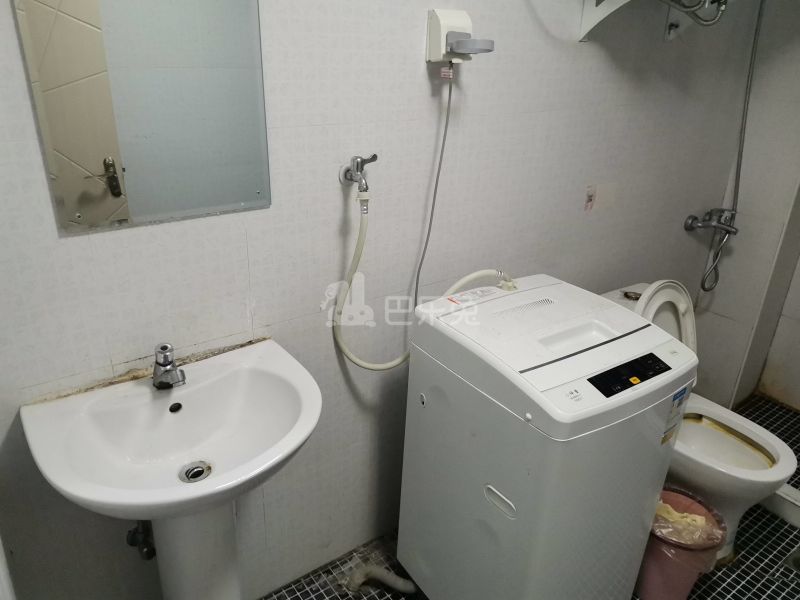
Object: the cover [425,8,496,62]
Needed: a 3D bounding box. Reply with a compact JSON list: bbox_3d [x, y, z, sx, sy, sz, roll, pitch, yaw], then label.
[{"bbox_3d":[0.144,-0.590,1.355,0.095,0.110,0.138,-15,29,-34],"label":"cover"}]

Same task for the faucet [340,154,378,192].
[{"bbox_3d":[-0.084,-0.282,1.327,0.052,0.094,0.118,-15,29,-34],"label":"faucet"}]

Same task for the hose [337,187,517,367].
[{"bbox_3d":[0.080,-0.055,1.545,0.495,0.489,0.180,-15,29,-33],"label":"hose"}]

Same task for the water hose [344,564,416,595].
[{"bbox_3d":[-0.043,0.799,1.728,0.205,0.065,0.085,6,24,9],"label":"water hose"}]

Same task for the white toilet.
[{"bbox_3d":[0.900,0.354,1.911,0.385,0.800,0.680,-15,29,-34],"label":"white toilet"}]

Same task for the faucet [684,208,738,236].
[{"bbox_3d":[1.280,-0.312,2.412,0.215,0.105,0.160,-15,29,-34],"label":"faucet"}]

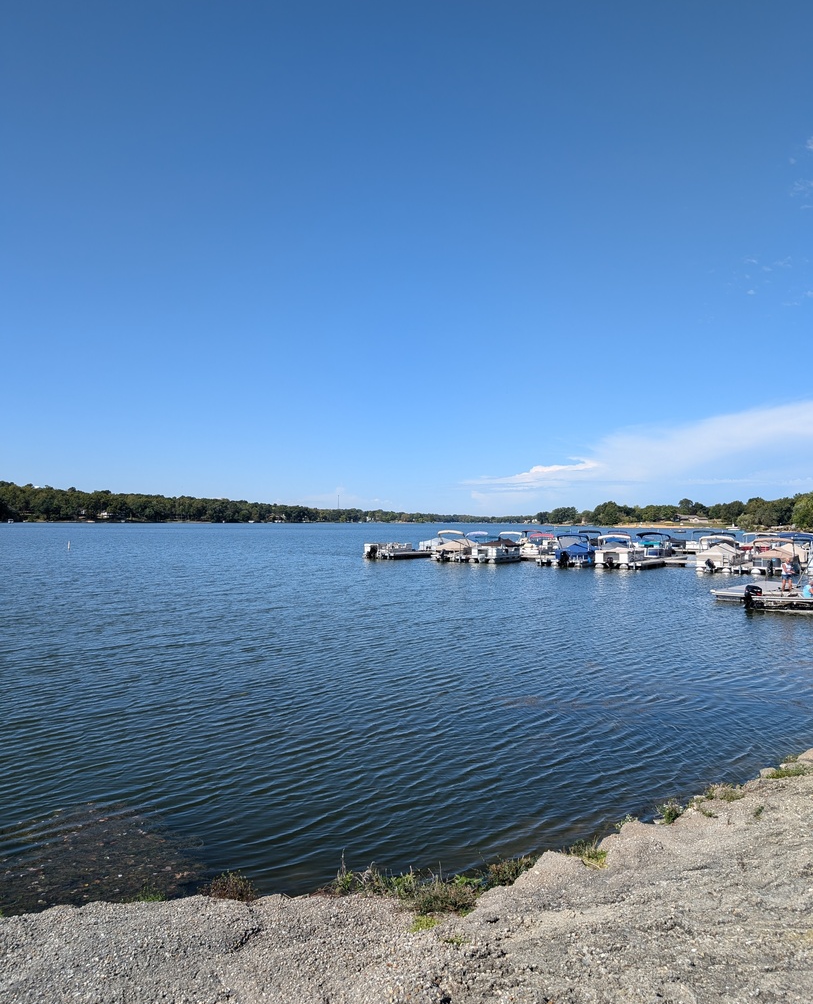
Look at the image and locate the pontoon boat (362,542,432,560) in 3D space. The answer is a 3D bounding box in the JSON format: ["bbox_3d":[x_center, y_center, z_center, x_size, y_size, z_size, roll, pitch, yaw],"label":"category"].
[{"bbox_3d":[-0.870,4.772,74.700,3.800,1.600,7.000,0,-2,30],"label":"pontoon boat"}]

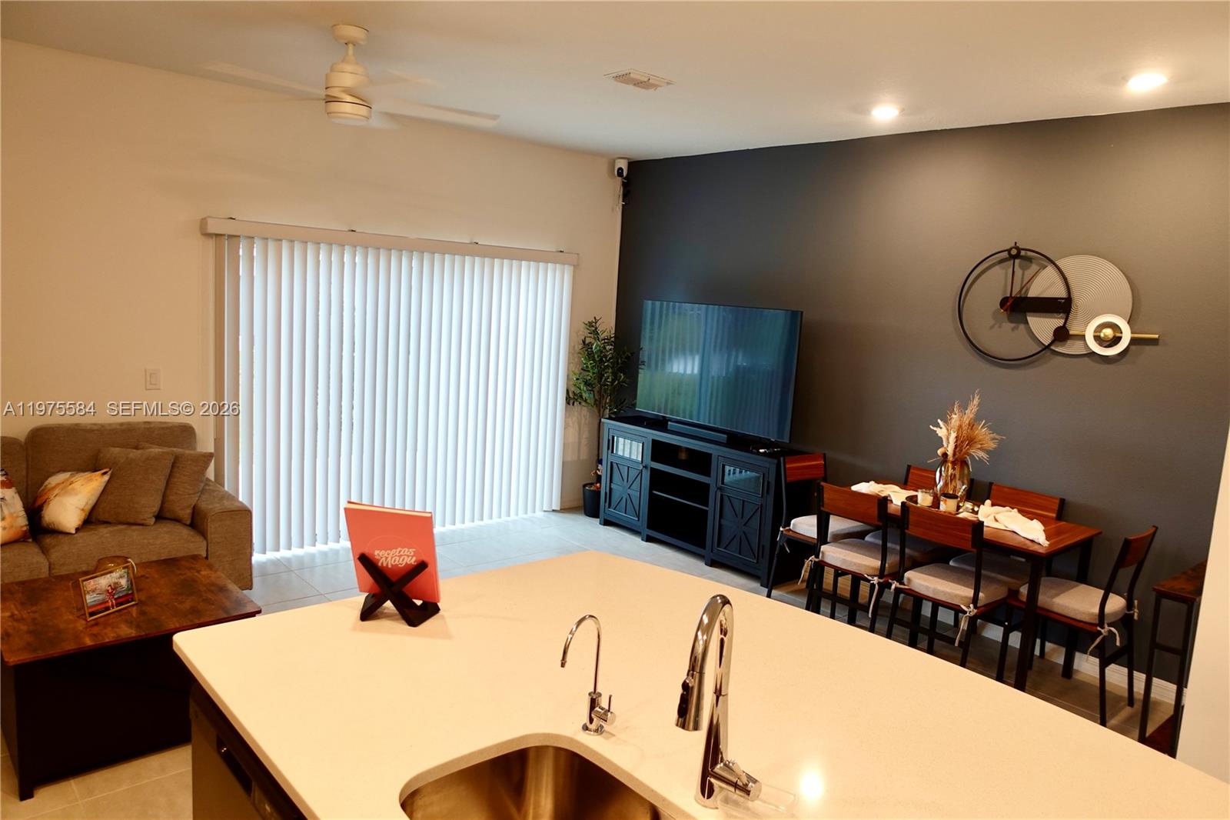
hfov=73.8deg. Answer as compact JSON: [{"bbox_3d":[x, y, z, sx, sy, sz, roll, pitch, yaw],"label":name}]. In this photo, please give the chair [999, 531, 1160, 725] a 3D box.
[{"bbox_3d":[2.154,0.938,3.831,0.430,0.865,0.500,-4,10,-41],"label":"chair"}]

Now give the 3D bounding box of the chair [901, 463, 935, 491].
[{"bbox_3d":[1.650,0.802,4.606,0.500,0.865,0.420,-4,10,-41],"label":"chair"}]

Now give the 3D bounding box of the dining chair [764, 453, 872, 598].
[{"bbox_3d":[1.235,0.737,4.812,0.401,0.872,0.487,-2,10,-33],"label":"dining chair"}]

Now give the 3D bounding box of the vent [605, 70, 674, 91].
[{"bbox_3d":[0.128,-1.643,4.115,0.320,0.027,0.200,-4,10,-41],"label":"vent"}]

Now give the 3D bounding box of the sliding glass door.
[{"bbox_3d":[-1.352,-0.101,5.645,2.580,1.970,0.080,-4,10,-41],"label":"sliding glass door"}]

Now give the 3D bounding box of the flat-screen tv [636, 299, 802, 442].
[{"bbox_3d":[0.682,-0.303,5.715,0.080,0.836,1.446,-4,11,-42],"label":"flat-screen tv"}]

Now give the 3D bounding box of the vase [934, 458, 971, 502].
[{"bbox_3d":[1.819,0.380,4.426,0.185,0.245,0.185,-4,10,-41],"label":"vase"}]

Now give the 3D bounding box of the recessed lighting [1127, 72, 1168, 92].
[{"bbox_3d":[2.221,-1.369,3.418,0.160,0.030,0.160,-3,11,-40],"label":"recessed lighting"}]

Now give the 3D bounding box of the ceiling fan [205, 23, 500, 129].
[{"bbox_3d":[-1.092,-1.401,3.462,1.280,0.382,1.280,-3,11,-40],"label":"ceiling fan"}]

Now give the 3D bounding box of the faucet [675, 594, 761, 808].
[{"bbox_3d":[0.173,0.489,1.289,0.120,0.400,0.240,6,8,21],"label":"faucet"}]

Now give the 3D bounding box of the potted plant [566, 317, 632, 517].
[{"bbox_3d":[-0.085,0.060,6.423,0.550,1.561,0.520,4,8,0],"label":"potted plant"}]

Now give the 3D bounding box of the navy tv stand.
[{"bbox_3d":[0.582,0.594,5.840,0.410,0.818,1.665,-4,10,-41],"label":"navy tv stand"}]

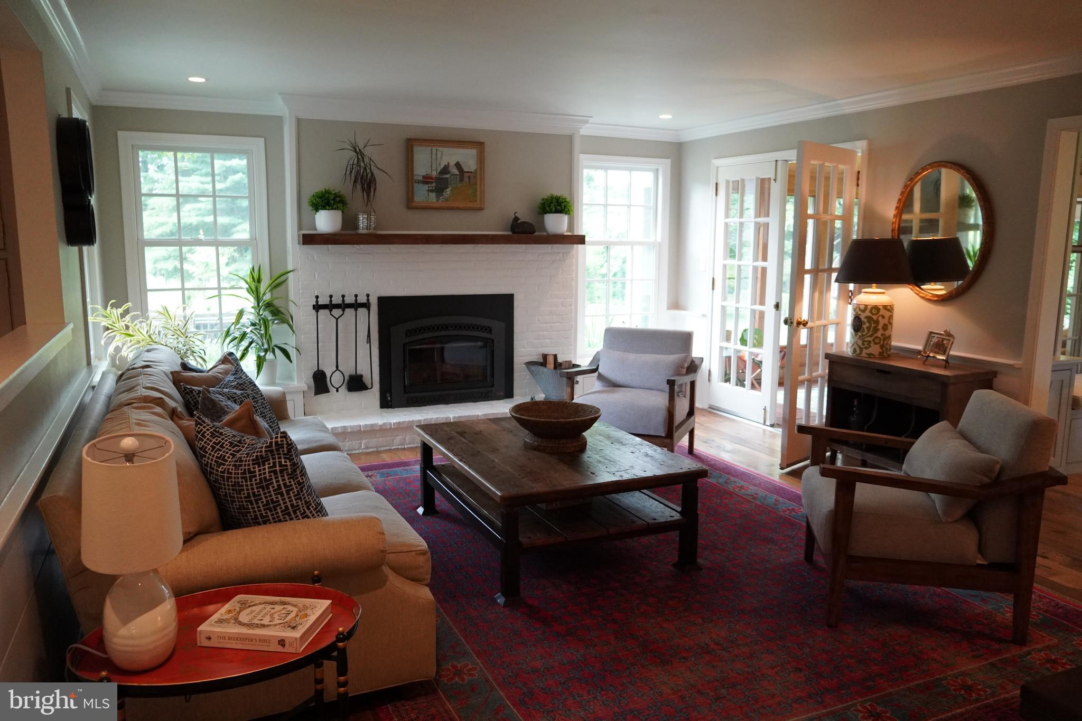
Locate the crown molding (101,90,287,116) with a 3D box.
[{"bbox_3d":[-2.383,-1.755,5.535,1.203,0.097,0.090,-4,10,-24],"label":"crown molding"}]

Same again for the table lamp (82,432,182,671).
[{"bbox_3d":[-0.892,0.424,1.774,0.221,0.501,0.221,-4,10,-24],"label":"table lamp"}]

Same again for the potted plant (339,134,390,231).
[{"bbox_3d":[-1.224,-1.220,5.638,0.331,0.678,0.281,-4,10,-24],"label":"potted plant"}]

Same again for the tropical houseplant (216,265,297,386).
[{"bbox_3d":[-1.998,-0.254,5.747,0.580,0.850,0.520,-4,10,-24],"label":"tropical houseplant"}]

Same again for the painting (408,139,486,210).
[{"bbox_3d":[-0.693,-1.368,5.996,0.587,0.493,0.040,-4,10,-24],"label":"painting"}]

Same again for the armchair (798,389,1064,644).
[{"bbox_3d":[1.531,0.577,3.341,0.855,0.840,0.720,2,9,11],"label":"armchair"}]

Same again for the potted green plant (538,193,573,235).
[{"bbox_3d":[0.116,-1.139,6.332,0.268,0.310,0.268,0,9,0],"label":"potted green plant"}]

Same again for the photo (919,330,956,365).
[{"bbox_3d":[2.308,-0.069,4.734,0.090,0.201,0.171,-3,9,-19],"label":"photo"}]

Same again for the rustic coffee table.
[{"bbox_3d":[0.027,0.648,4.017,0.980,0.465,1.280,-4,10,-24],"label":"rustic coffee table"}]

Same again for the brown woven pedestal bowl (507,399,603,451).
[{"bbox_3d":[0.071,0.330,3.998,0.452,0.170,0.452,0,9,0],"label":"brown woven pedestal bowl"}]

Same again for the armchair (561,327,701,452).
[{"bbox_3d":[0.612,0.255,5.298,0.732,0.853,0.833,3,9,21],"label":"armchair"}]

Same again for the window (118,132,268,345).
[{"bbox_3d":[-2.407,-0.702,5.741,0.940,1.740,0.100,-4,10,-24],"label":"window"}]

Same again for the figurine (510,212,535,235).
[{"bbox_3d":[-0.133,-1.054,6.233,0.212,0.160,0.110,-4,10,-24],"label":"figurine"}]

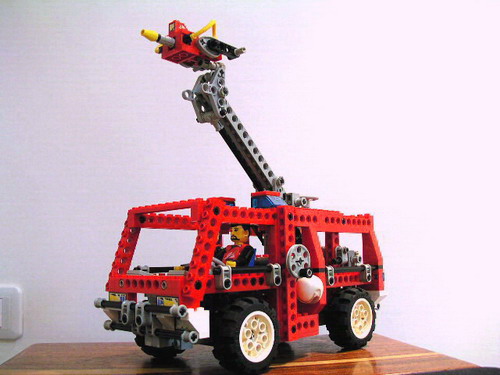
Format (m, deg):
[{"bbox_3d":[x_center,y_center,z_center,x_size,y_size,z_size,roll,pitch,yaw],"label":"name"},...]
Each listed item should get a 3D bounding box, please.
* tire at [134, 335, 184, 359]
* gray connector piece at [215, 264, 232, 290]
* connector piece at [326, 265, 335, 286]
[{"bbox_3d":[-0.065,0.107,0.413,0.019,0.048,0.048,-8,-10,43],"label":"tire"},{"bbox_3d":[-0.017,0.056,0.338,0.008,0.016,0.008,-8,-10,43],"label":"gray connector piece"},{"bbox_3d":[0.060,0.068,0.418,0.008,0.016,0.008,-8,-10,43],"label":"connector piece"}]

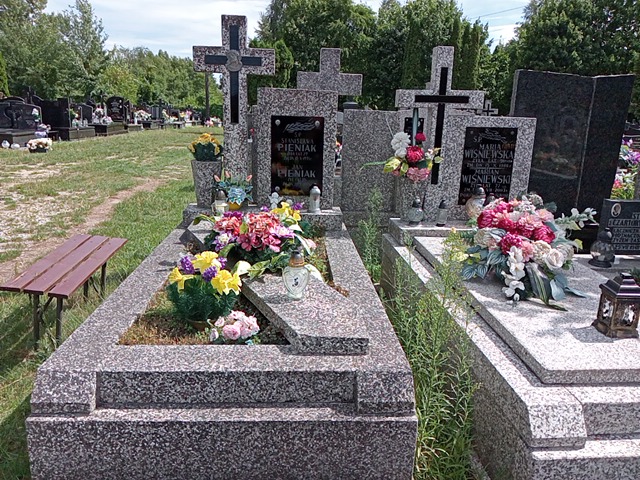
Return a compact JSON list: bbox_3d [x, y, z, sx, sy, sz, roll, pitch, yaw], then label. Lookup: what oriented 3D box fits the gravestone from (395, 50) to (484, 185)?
[{"bbox_3d":[0.809,-0.722,3.604,0.585,1.150,0.110,1,14,-4],"label":"gravestone"}]

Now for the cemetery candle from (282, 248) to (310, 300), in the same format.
[{"bbox_3d":[-0.086,0.126,1.931,0.105,0.188,0.080,1,14,-3],"label":"cemetery candle"}]

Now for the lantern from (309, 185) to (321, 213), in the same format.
[{"bbox_3d":[-0.032,-0.280,3.494,0.075,0.186,0.075,1,14,-3],"label":"lantern"}]

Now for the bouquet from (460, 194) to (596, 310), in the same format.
[{"bbox_3d":[1.022,0.023,2.524,0.630,0.390,0.540,1,14,-4],"label":"bouquet"}]

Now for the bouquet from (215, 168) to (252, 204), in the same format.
[{"bbox_3d":[-0.584,-0.342,3.488,0.264,0.278,0.225,1,14,-3],"label":"bouquet"}]

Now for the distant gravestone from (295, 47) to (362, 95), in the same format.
[{"bbox_3d":[0.059,-0.889,4.198,0.520,1.250,0.110,1,14,-3],"label":"distant gravestone"}]

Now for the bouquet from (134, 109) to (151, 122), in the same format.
[{"bbox_3d":[-7.721,-5.393,22.521,0.650,0.520,0.420,1,14,-3],"label":"bouquet"}]

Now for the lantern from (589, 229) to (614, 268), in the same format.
[{"bbox_3d":[1.707,0.040,3.165,0.138,0.222,0.138,1,14,-4],"label":"lantern"}]

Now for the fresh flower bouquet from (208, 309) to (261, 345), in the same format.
[{"bbox_3d":[-0.309,0.307,1.883,0.184,0.103,0.150,1,14,-3],"label":"fresh flower bouquet"}]

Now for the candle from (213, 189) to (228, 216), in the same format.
[{"bbox_3d":[-0.649,-0.241,3.386,0.105,0.185,0.105,1,14,-3],"label":"candle"}]

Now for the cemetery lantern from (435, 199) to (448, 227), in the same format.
[{"bbox_3d":[0.808,-0.180,3.421,0.073,0.170,0.073,1,14,-4],"label":"cemetery lantern"}]

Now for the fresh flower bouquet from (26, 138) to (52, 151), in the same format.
[{"bbox_3d":[-6.511,-2.190,12.030,0.500,0.310,0.360,1,14,-3],"label":"fresh flower bouquet"}]

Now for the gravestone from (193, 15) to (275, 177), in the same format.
[{"bbox_3d":[-0.565,-0.831,3.463,0.520,1.240,0.098,1,14,-3],"label":"gravestone"}]

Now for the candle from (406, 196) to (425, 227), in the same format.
[{"bbox_3d":[0.661,-0.207,3.568,0.112,0.192,0.112,1,14,-4],"label":"candle"}]

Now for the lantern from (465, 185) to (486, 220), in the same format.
[{"bbox_3d":[1.061,-0.245,3.515,0.135,0.265,0.135,1,14,-4],"label":"lantern"}]

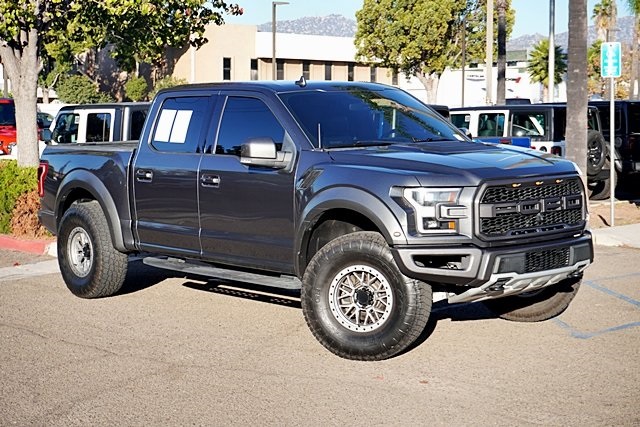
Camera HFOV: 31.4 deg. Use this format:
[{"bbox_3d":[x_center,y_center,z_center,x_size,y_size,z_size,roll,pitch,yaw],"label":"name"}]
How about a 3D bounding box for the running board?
[{"bbox_3d":[-0.820,0.474,9.400,0.200,0.085,2.220,-5,7,-41],"label":"running board"}]

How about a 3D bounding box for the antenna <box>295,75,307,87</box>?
[{"bbox_3d":[-0.173,-1.152,9.912,0.065,0.085,0.140,-5,7,-41],"label":"antenna"}]

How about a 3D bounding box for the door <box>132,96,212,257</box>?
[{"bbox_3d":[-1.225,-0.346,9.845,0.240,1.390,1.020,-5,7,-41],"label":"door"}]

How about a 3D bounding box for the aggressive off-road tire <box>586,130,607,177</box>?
[{"bbox_3d":[5.011,-1.123,21.200,0.830,0.830,0.260,-5,7,-41],"label":"aggressive off-road tire"}]

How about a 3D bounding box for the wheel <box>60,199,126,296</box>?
[{"bbox_3d":[-2.164,0.351,10.864,0.320,0.900,0.905,-5,7,-41],"label":"wheel"}]

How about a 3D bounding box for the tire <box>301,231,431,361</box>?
[{"bbox_3d":[0.334,0.578,8.074,0.905,0.900,0.320,2,6,23],"label":"tire"}]

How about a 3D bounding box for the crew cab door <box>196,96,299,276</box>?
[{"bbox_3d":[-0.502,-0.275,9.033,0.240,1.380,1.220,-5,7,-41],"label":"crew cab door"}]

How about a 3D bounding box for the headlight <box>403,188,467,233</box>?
[{"bbox_3d":[0.765,-0.017,7.700,0.320,0.310,0.360,-5,7,-41],"label":"headlight"}]

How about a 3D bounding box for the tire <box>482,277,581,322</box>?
[{"bbox_3d":[1.691,0.446,9.400,0.905,0.900,0.320,2,6,23],"label":"tire"}]

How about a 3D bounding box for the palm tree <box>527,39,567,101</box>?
[{"bbox_3d":[18.027,-10.193,90.327,3.400,7.320,3.400,-1,5,0],"label":"palm tree"}]

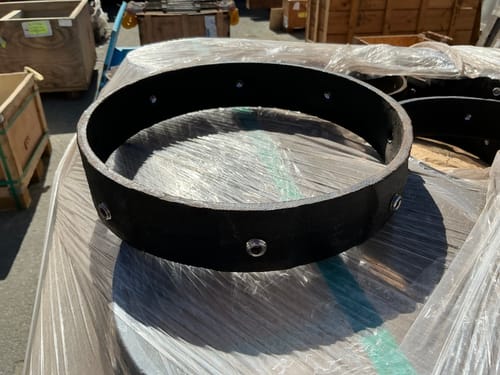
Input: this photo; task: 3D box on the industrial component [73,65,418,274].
[{"bbox_3d":[-0.007,-0.088,0.741,0.562,0.105,0.562,1,34,0],"label":"industrial component"}]

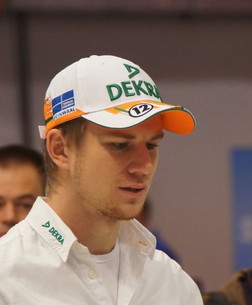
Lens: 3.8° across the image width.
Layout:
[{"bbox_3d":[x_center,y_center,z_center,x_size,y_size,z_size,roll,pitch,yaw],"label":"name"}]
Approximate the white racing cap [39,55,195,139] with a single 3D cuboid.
[{"bbox_3d":[-0.020,-0.092,6.100,0.276,0.146,0.180,-10,-10,44],"label":"white racing cap"}]

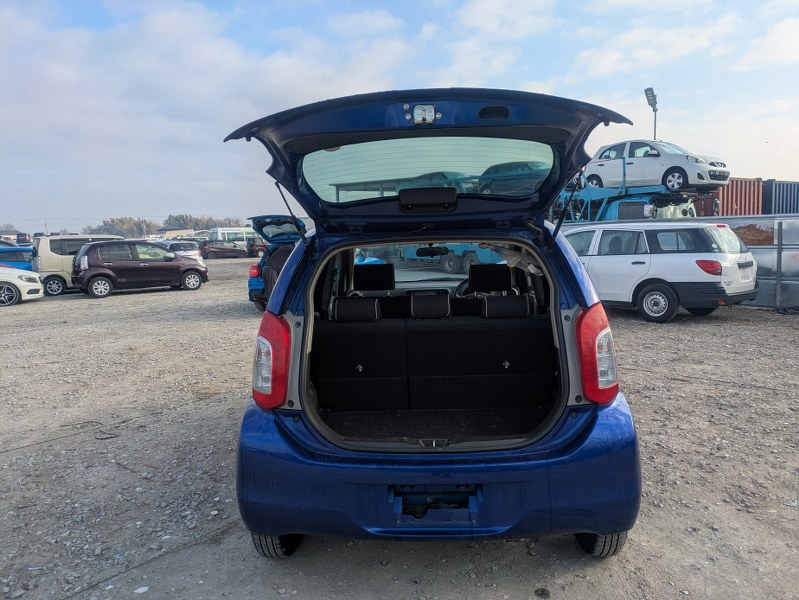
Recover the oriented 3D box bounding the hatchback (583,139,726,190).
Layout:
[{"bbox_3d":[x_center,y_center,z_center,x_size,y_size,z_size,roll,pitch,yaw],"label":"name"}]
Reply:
[{"bbox_3d":[7.128,-3.739,16.130,1.665,1.515,3.800,-6,11,-34],"label":"hatchback"}]

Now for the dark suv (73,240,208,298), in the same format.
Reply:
[{"bbox_3d":[-7.557,-1.004,17.077,3.650,1.535,1.665,-7,9,-38],"label":"dark suv"}]

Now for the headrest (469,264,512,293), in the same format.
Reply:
[{"bbox_3d":[0.541,-0.130,3.435,0.260,0.170,0.110,-1,7,3],"label":"headrest"}]

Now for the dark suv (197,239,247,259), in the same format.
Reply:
[{"bbox_3d":[-14.166,-4.087,47.000,3.800,1.500,1.690,-5,7,-23],"label":"dark suv"}]

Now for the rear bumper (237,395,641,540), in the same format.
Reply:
[{"bbox_3d":[0.146,0.713,2.389,1.660,0.600,0.380,-1,7,3],"label":"rear bumper"}]

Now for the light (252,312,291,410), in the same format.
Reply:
[{"bbox_3d":[-0.545,0.258,2.424,0.200,0.410,0.210,-1,7,3],"label":"light"}]

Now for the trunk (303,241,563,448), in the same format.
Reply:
[{"bbox_3d":[0.139,0.162,2.495,1.080,0.830,0.560,-1,7,3],"label":"trunk"}]

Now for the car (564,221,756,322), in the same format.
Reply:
[{"bbox_3d":[3.562,-0.556,10.069,1.695,1.505,4.400,-8,9,-43],"label":"car"}]

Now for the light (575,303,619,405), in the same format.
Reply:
[{"bbox_3d":[0.812,0.224,2.342,0.200,0.410,0.210,-1,7,3],"label":"light"}]

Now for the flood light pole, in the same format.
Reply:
[{"bbox_3d":[10.149,-5.040,23.405,0.500,6.902,0.400,-7,8,-37],"label":"flood light pole"}]

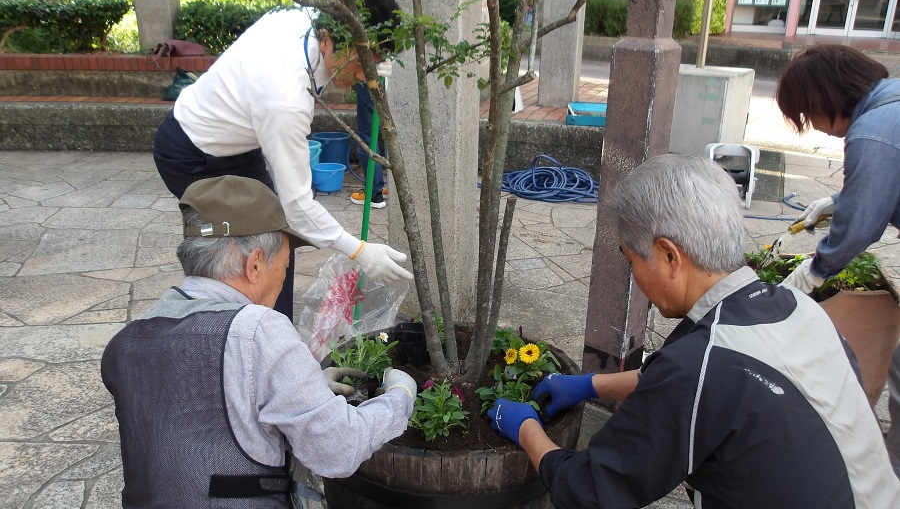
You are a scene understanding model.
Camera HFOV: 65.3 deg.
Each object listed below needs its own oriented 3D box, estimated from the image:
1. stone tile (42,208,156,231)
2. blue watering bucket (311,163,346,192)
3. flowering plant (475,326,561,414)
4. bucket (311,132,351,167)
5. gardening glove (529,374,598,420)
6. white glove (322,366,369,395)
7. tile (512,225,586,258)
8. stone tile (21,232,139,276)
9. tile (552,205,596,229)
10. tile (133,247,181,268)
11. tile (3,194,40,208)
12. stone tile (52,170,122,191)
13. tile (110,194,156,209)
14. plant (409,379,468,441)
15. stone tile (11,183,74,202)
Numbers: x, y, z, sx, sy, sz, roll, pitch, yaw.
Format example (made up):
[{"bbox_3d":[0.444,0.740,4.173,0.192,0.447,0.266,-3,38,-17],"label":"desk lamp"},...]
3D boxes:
[{"bbox_3d":[-2.247,-0.218,4.520,0.709,0.035,0.467,1,20,-2],"label":"stone tile"},{"bbox_3d":[-0.895,-0.570,5.186,0.257,0.182,0.257,1,19,0],"label":"blue watering bucket"},{"bbox_3d":[0.165,0.291,1.689,0.200,0.160,0.200,1,19,0],"label":"flowering plant"},{"bbox_3d":[-1.002,-0.846,5.870,0.325,0.300,0.325,1,20,0],"label":"bucket"},{"bbox_3d":[0.256,0.321,1.585,0.150,0.105,0.115,1,20,0],"label":"gardening glove"},{"bbox_3d":[-0.255,0.297,1.652,0.140,0.080,0.100,1,19,0],"label":"white glove"},{"bbox_3d":[0.574,-0.074,4.191,0.324,0.040,0.596,-5,20,-17],"label":"tile"},{"bbox_3d":[-2.021,-0.022,3.917,0.533,0.040,0.817,-6,21,-18],"label":"stone tile"},{"bbox_3d":[0.862,-0.237,4.756,0.347,0.035,0.543,4,20,7],"label":"tile"},{"bbox_3d":[-1.585,0.021,3.885,0.268,0.035,0.346,-5,21,-18],"label":"tile"},{"bbox_3d":[-2.976,-0.359,4.874,0.178,0.035,0.479,-15,25,-38],"label":"tile"},{"bbox_3d":[-2.856,-0.554,5.378,0.467,0.040,0.702,0,20,-4],"label":"stone tile"},{"bbox_3d":[-2.187,-0.355,4.911,0.256,0.035,0.384,-1,20,-7],"label":"tile"},{"bbox_3d":[-0.026,0.338,1.570,0.135,0.120,0.135,1,20,0],"label":"plant"},{"bbox_3d":[-2.893,-0.442,5.059,0.360,0.040,0.510,6,20,15],"label":"stone tile"}]

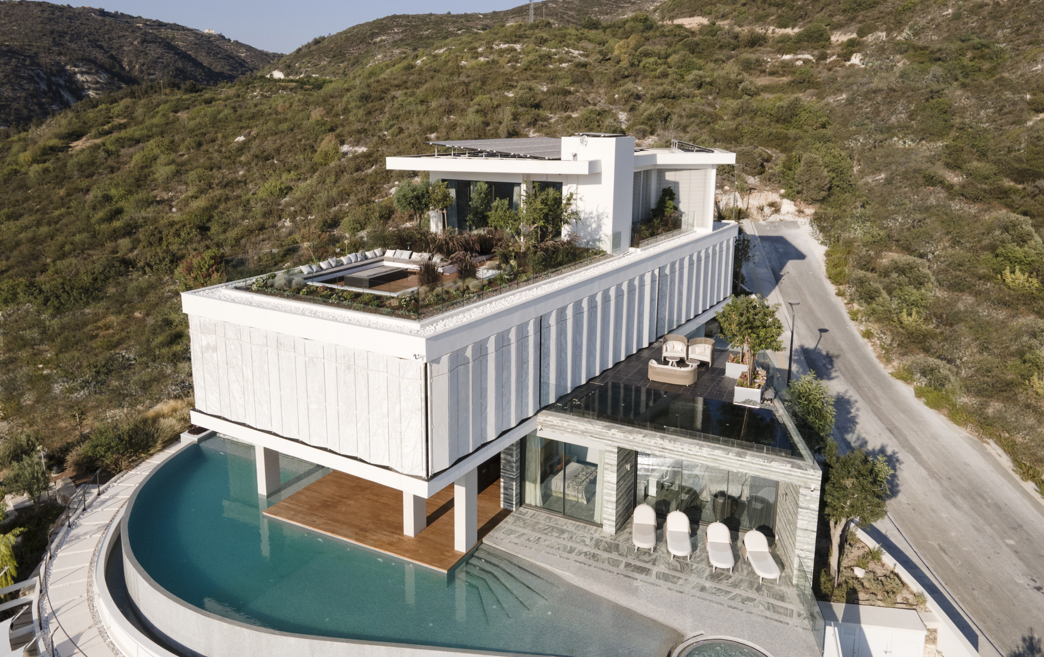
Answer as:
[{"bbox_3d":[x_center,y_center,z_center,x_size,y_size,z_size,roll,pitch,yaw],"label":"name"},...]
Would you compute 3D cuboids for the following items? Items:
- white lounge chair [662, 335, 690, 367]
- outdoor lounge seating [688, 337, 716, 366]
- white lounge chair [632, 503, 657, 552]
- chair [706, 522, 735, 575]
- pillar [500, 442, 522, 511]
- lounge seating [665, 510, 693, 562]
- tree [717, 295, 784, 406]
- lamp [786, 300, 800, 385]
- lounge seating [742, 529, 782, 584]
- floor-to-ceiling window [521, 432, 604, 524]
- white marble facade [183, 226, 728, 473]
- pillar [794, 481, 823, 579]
[{"bbox_3d":[6.877,0.864,32.829,1.120,1.080,0.920,1,14,3],"label":"white lounge chair"},{"bbox_3d":[8.047,1.001,32.295,1.120,1.080,0.920,9,16,31],"label":"outdoor lounge seating"},{"bbox_3d":[4.119,6.697,24.368,0.800,0.880,1.880,3,15,7],"label":"white lounge chair"},{"bbox_3d":[6.369,6.999,23.296,0.800,0.880,1.880,2,15,6],"label":"chair"},{"bbox_3d":[-0.335,5.029,26.191,0.530,3.100,0.600,9,17,28],"label":"pillar"},{"bbox_3d":[5.168,6.824,23.921,0.800,0.880,1.880,2,15,5],"label":"lounge seating"},{"bbox_3d":[8.748,0.724,27.691,2.400,3.850,2.400,8,16,27],"label":"tree"},{"bbox_3d":[10.097,1.091,27.266,0.500,4.350,0.420,8,16,27],"label":"lamp"},{"bbox_3d":[7.737,7.371,23.341,0.780,0.850,2.050,0,14,-1],"label":"lounge seating"},{"bbox_3d":[1.433,5.507,26.354,3.300,2.930,0.140,8,16,27],"label":"floor-to-ceiling window"},{"bbox_3d":[0.712,-1.602,34.625,10.360,4.150,30.000,9,17,30],"label":"white marble facade"},{"bbox_3d":[8.840,6.372,22.400,0.550,3.250,0.650,8,16,27],"label":"pillar"}]

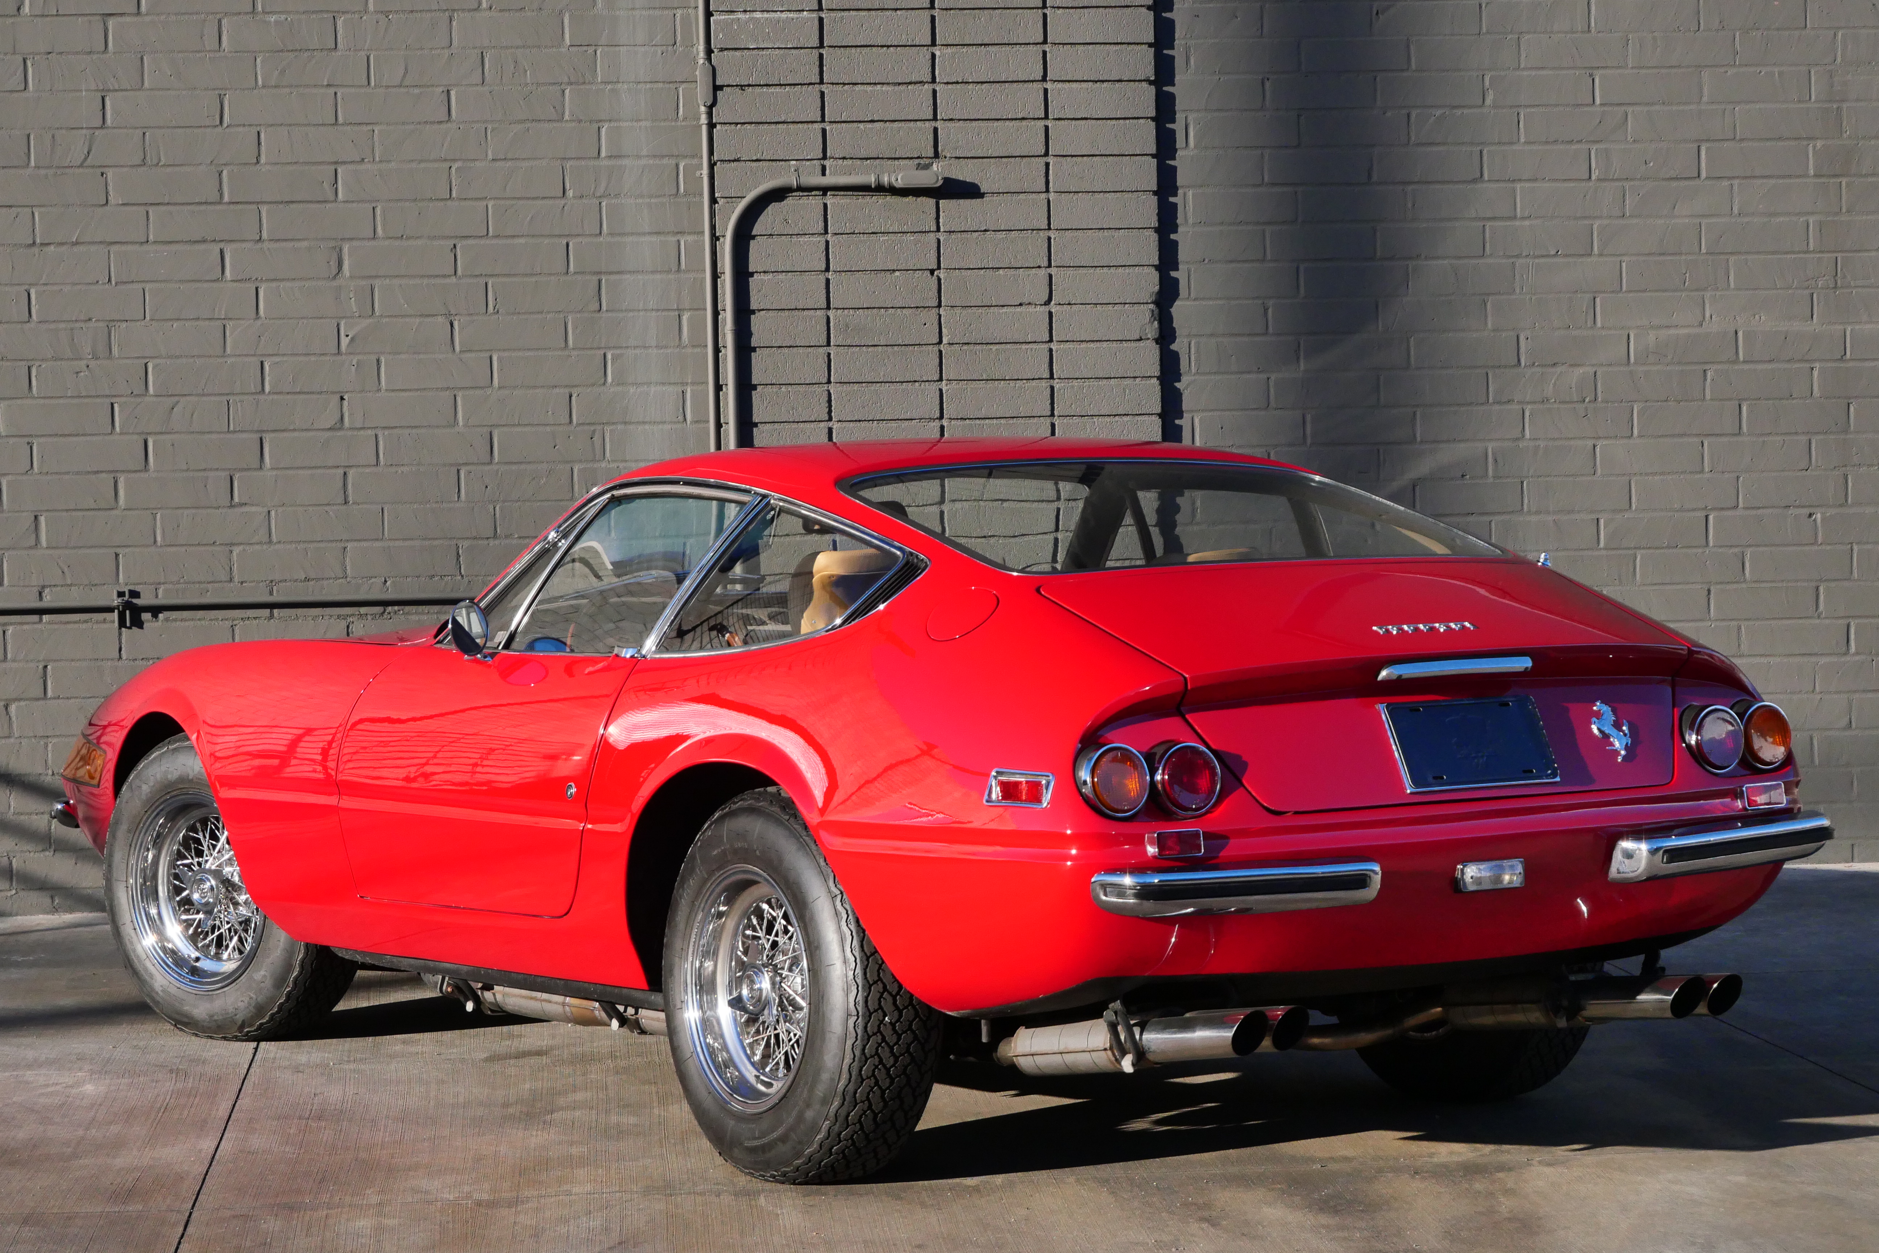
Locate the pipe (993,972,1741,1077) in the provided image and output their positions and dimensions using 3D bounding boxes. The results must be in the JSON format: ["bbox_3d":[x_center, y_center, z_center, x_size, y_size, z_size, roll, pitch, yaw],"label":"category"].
[{"bbox_3d":[0.709,0.652,7.282,1.065,0.169,0.796,-3,3,-32],"label":"pipe"}]

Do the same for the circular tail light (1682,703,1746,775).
[{"bbox_3d":[1.291,0.193,7.260,0.113,0.113,0.055,-2,2,-32],"label":"circular tail light"}]

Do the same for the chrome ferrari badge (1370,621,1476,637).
[{"bbox_3d":[0.777,0.003,6.917,0.194,0.010,0.027,-3,25,-31],"label":"chrome ferrari badge"}]

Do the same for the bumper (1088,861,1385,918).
[{"bbox_3d":[0.455,0.409,6.702,0.492,0.073,0.124,-2,2,-26],"label":"bumper"}]

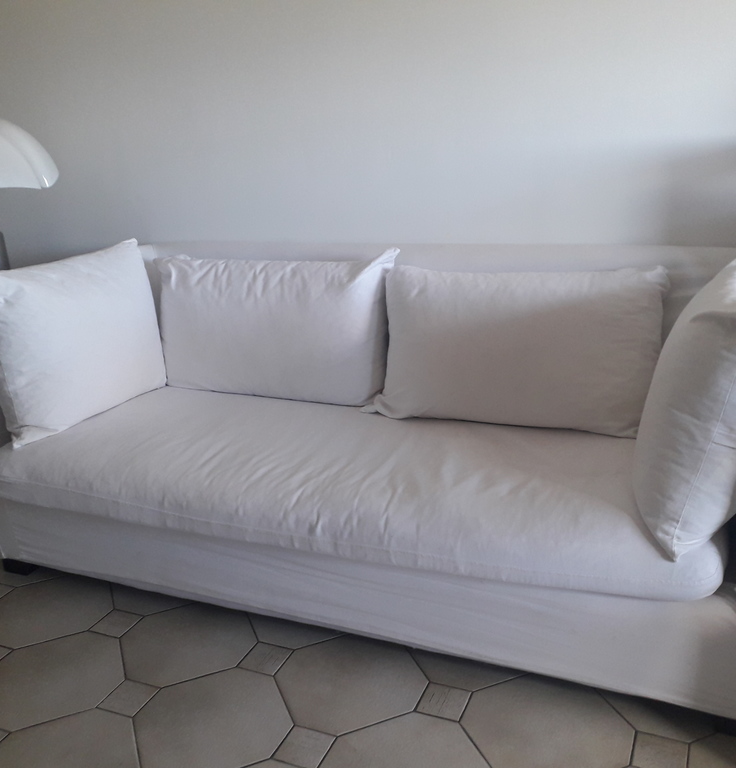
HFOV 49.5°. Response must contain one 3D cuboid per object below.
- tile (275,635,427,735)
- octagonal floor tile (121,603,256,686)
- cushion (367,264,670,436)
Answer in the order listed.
[{"bbox_3d":[-0.042,0.693,1.861,0.317,0.010,0.317,-10,19,-20],"label":"tile"},{"bbox_3d":[-0.461,0.658,2.036,0.317,0.010,0.317,-10,19,-20],"label":"octagonal floor tile"},{"bbox_3d":[0.400,-0.106,2.240,0.760,0.444,0.161,5,2,23],"label":"cushion"}]

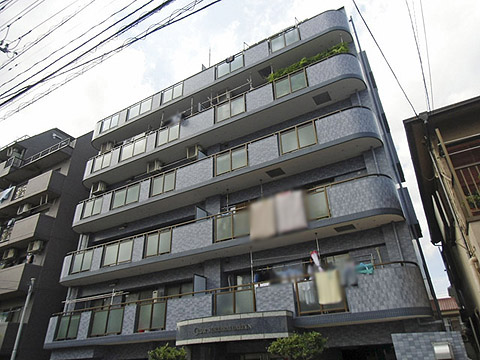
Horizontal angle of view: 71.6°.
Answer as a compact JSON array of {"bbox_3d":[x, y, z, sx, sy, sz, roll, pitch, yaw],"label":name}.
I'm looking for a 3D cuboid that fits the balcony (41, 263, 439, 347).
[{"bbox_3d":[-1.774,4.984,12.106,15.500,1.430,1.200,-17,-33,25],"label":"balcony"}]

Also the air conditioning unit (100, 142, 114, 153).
[{"bbox_3d":[-8.035,-1.945,20.032,0.700,0.580,0.320,-17,-33,25],"label":"air conditioning unit"}]

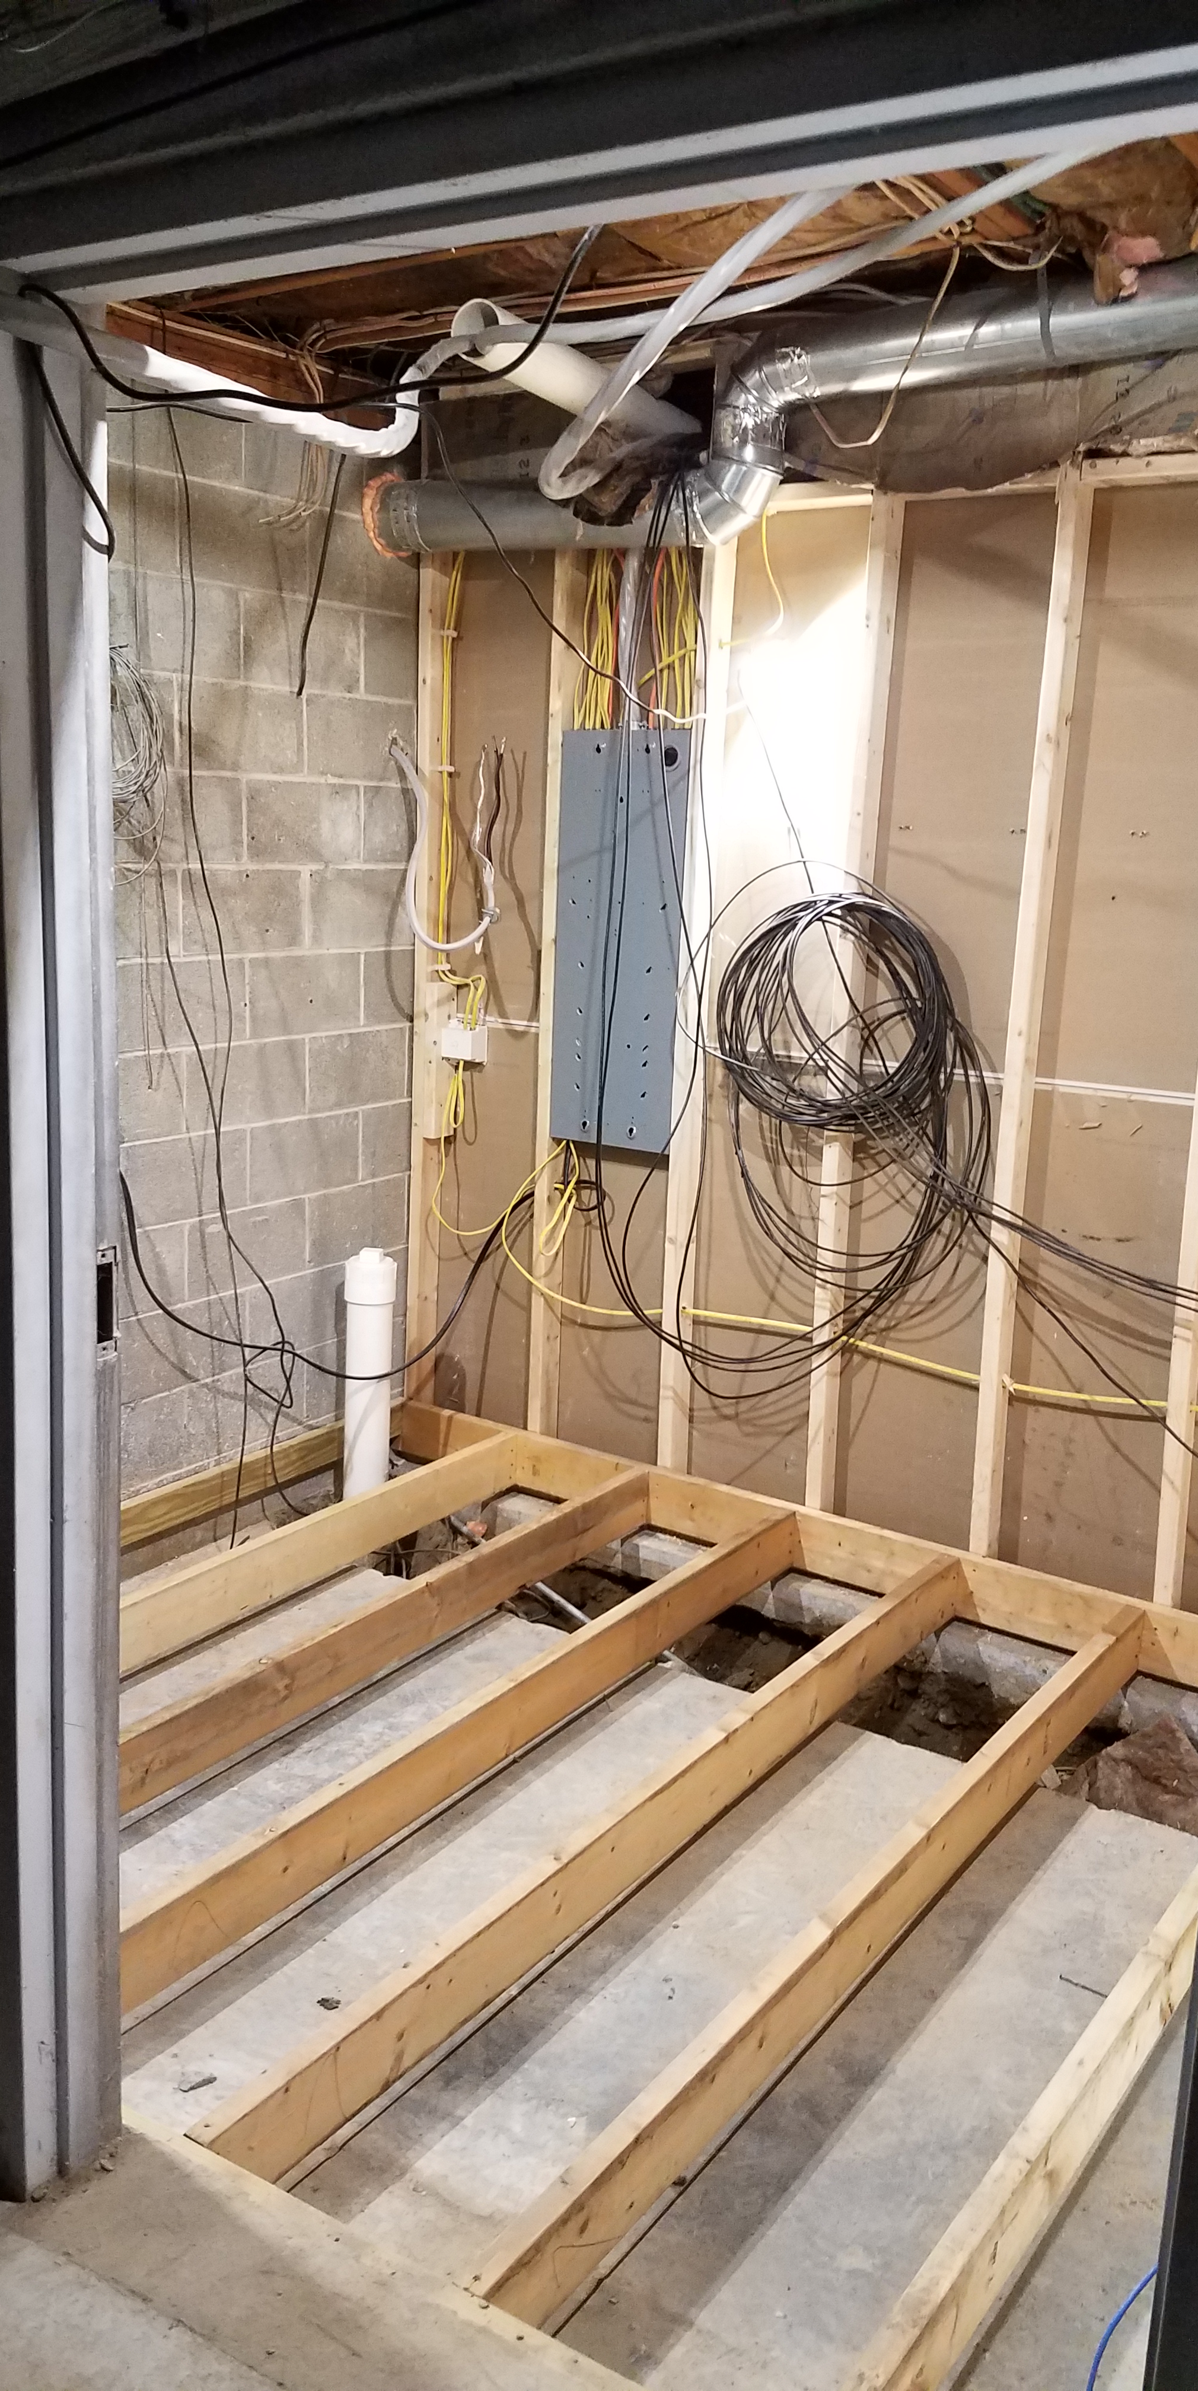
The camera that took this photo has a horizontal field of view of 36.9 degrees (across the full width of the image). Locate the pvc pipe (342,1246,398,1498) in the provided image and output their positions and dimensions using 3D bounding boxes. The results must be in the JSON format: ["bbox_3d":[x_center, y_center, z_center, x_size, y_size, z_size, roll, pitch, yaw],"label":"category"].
[{"bbox_3d":[-0.588,0.456,4.550,0.128,0.655,0.128,2,12,0],"label":"pvc pipe"}]

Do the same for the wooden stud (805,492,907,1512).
[{"bbox_3d":[0.564,-0.349,3.998,0.039,2.285,0.086,10,15,33],"label":"wooden stud"}]

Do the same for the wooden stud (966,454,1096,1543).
[{"bbox_3d":[0.899,-0.309,3.762,0.040,2.280,0.085,10,14,33],"label":"wooden stud"}]

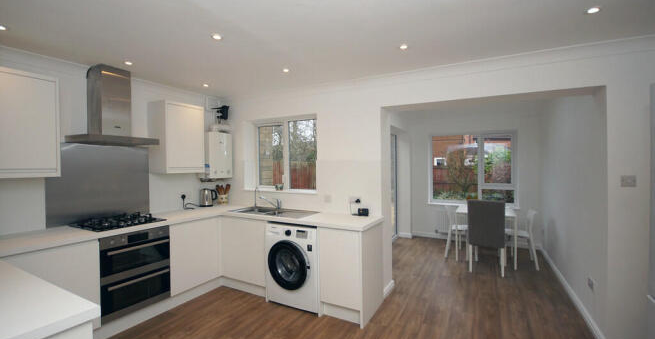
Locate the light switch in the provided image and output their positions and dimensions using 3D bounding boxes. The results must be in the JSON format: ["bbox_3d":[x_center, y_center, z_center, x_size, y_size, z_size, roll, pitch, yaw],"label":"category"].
[{"bbox_3d":[2.222,0.089,2.012,0.086,0.086,0.012,0,1,30],"label":"light switch"}]

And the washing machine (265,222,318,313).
[{"bbox_3d":[-0.243,0.986,3.005,0.604,0.848,0.565,0,1,27],"label":"washing machine"}]

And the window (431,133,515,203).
[{"bbox_3d":[2.667,-0.015,5.108,1.385,1.340,0.100,0,1,27],"label":"window"}]

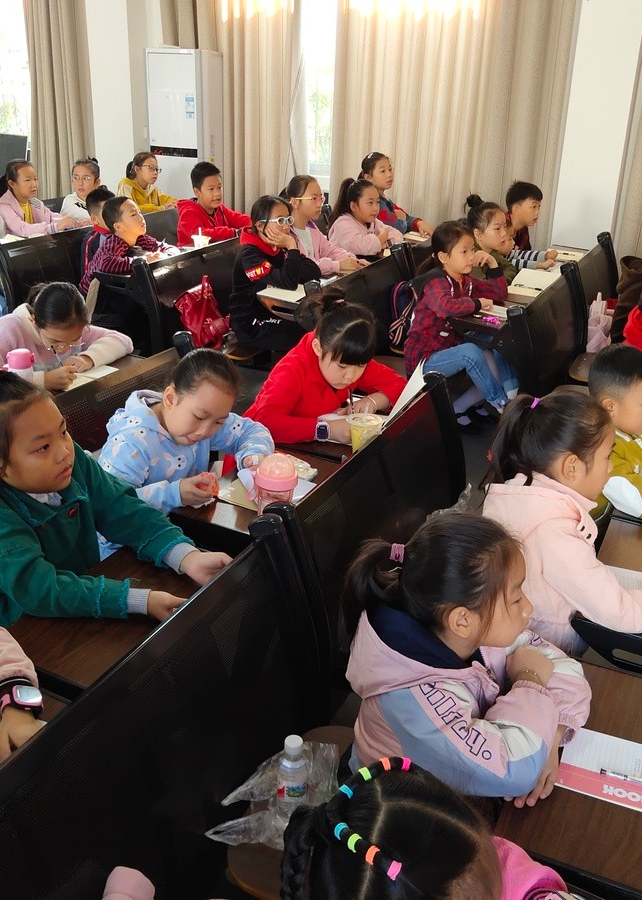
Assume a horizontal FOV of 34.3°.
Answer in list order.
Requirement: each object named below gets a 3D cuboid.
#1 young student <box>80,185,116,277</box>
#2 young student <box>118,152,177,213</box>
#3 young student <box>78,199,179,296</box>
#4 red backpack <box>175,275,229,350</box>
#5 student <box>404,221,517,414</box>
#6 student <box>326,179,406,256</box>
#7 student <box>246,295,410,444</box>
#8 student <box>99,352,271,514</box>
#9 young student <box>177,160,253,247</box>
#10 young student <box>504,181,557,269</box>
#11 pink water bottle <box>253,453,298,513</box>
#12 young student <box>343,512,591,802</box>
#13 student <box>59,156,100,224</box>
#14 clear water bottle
[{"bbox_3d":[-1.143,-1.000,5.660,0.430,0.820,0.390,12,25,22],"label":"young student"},{"bbox_3d":[-1.137,-1.394,6.863,0.520,1.080,0.420,9,22,21],"label":"young student"},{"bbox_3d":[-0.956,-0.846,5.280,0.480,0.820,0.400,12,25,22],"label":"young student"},{"bbox_3d":[-0.547,-0.628,4.758,0.190,0.330,0.270,-5,16,25],"label":"red backpack"},{"bbox_3d":[0.577,-0.500,4.501,0.530,0.930,0.390,12,25,22],"label":"student"},{"bbox_3d":[0.200,-0.915,5.649,0.520,1.070,0.420,11,23,26],"label":"student"},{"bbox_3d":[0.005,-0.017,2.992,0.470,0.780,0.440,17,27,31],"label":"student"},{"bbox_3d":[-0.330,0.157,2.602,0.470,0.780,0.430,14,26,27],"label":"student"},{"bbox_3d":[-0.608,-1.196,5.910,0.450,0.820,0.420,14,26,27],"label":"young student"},{"bbox_3d":[1.084,-0.911,5.810,0.550,1.150,0.400,11,22,20],"label":"young student"},{"bbox_3d":[-0.102,0.087,2.248,0.090,0.165,0.090,1,21,0],"label":"pink water bottle"},{"bbox_3d":[0.222,0.614,1.743,0.520,1.100,0.430,11,22,20],"label":"young student"},{"bbox_3d":[-1.412,-1.210,6.348,0.520,1.090,0.420,14,25,32],"label":"student"},{"bbox_3d":[-0.047,0.573,1.789,0.057,0.190,0.057,2,21,-1],"label":"clear water bottle"}]

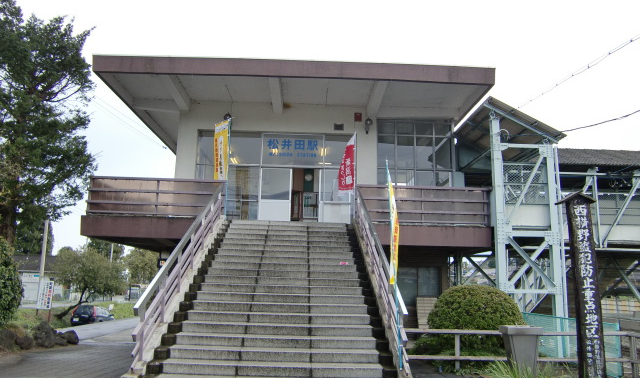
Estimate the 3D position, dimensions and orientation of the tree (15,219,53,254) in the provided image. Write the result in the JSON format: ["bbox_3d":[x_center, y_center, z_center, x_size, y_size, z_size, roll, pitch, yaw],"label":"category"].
[{"bbox_3d":[-28.777,6.378,52.000,4.600,10.500,4.600,2,-11,-2],"label":"tree"}]

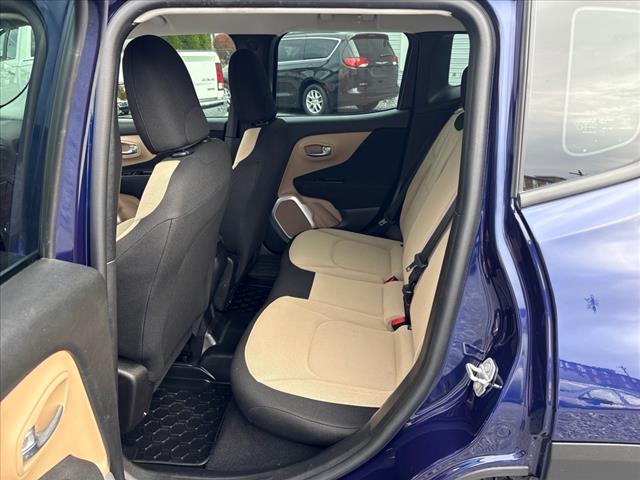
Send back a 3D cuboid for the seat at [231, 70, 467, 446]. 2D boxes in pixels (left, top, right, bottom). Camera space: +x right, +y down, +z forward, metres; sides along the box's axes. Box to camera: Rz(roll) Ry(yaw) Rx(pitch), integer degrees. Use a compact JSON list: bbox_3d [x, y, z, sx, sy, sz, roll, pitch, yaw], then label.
[{"bbox_3d":[0.198,-0.085,1.526,0.819,0.877,1.244,2,22,6],"label":"seat"}]

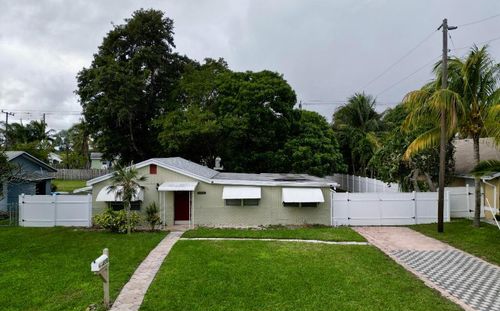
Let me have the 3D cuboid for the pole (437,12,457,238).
[{"bbox_3d":[10.500,-1.700,18.600,1.000,11.500,0.450,0,0,-2],"label":"pole"}]

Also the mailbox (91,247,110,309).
[{"bbox_3d":[-3.900,3.260,9.050,0.260,1.580,0.680,0,0,3],"label":"mailbox"}]

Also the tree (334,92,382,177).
[{"bbox_3d":[12.700,-1.700,41.000,5.900,11.600,5.800,0,0,-2],"label":"tree"}]

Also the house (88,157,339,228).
[{"bbox_3d":[-2.150,2.080,24.300,14.400,3.950,9.500,0,0,-2],"label":"house"}]

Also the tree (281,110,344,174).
[{"bbox_3d":[6.600,-0.300,36.000,7.400,8.800,7.200,0,0,-2],"label":"tree"}]

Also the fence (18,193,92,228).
[{"bbox_3d":[-11.150,3.120,19.900,4.200,1.870,0.130,0,0,-2],"label":"fence"}]

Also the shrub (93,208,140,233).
[{"bbox_3d":[-7.430,3.480,19.300,2.600,1.180,1.400,0,0,-2],"label":"shrub"}]

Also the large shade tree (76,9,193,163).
[{"bbox_3d":[-11.700,-5.400,35.000,11.800,18.900,11.000,0,0,-2],"label":"large shade tree"}]

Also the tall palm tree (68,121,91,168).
[{"bbox_3d":[-31.500,-1.200,64.000,4.200,10.600,4.200,0,0,-2],"label":"tall palm tree"}]

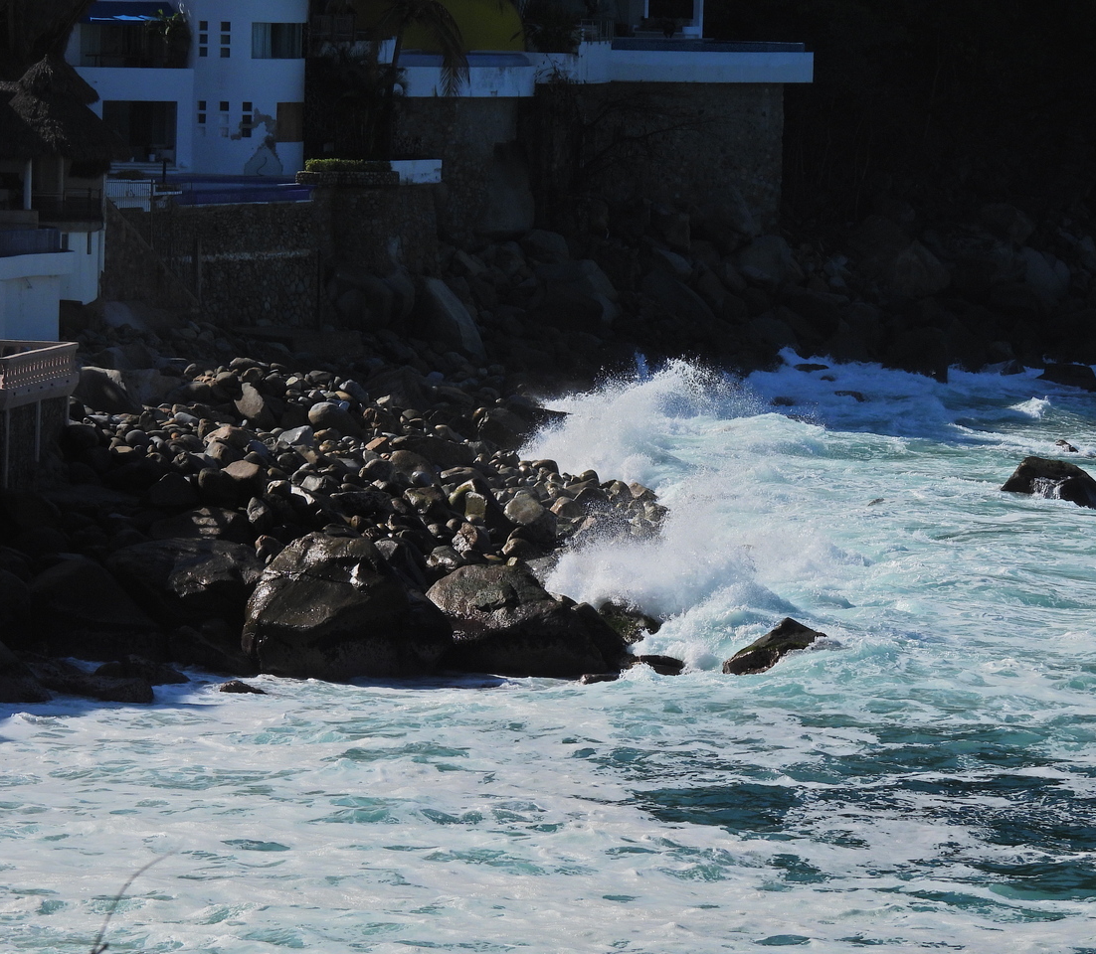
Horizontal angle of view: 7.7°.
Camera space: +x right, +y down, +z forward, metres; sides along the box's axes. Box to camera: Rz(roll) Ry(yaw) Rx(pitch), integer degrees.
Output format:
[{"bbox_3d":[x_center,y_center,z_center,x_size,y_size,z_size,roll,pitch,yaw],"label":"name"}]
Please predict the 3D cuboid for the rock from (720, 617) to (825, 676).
[{"bbox_3d":[6.013,4.480,215.000,2.700,1.480,1.900,1,4,0],"label":"rock"}]

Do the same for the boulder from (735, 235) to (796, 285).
[{"bbox_3d":[9.320,-9.320,347.000,2.560,2.060,2.300,1,4,0],"label":"boulder"}]

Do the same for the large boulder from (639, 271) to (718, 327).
[{"bbox_3d":[5.512,-7.524,341.000,3.270,2.270,2.600,1,4,0],"label":"large boulder"}]

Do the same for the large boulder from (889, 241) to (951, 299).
[{"bbox_3d":[15.840,-8.842,345.000,2.630,2.390,2.300,1,4,0],"label":"large boulder"}]

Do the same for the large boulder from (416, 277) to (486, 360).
[{"bbox_3d":[-3.775,-6.176,315.000,2.790,3.180,2.500,1,4,0],"label":"large boulder"}]

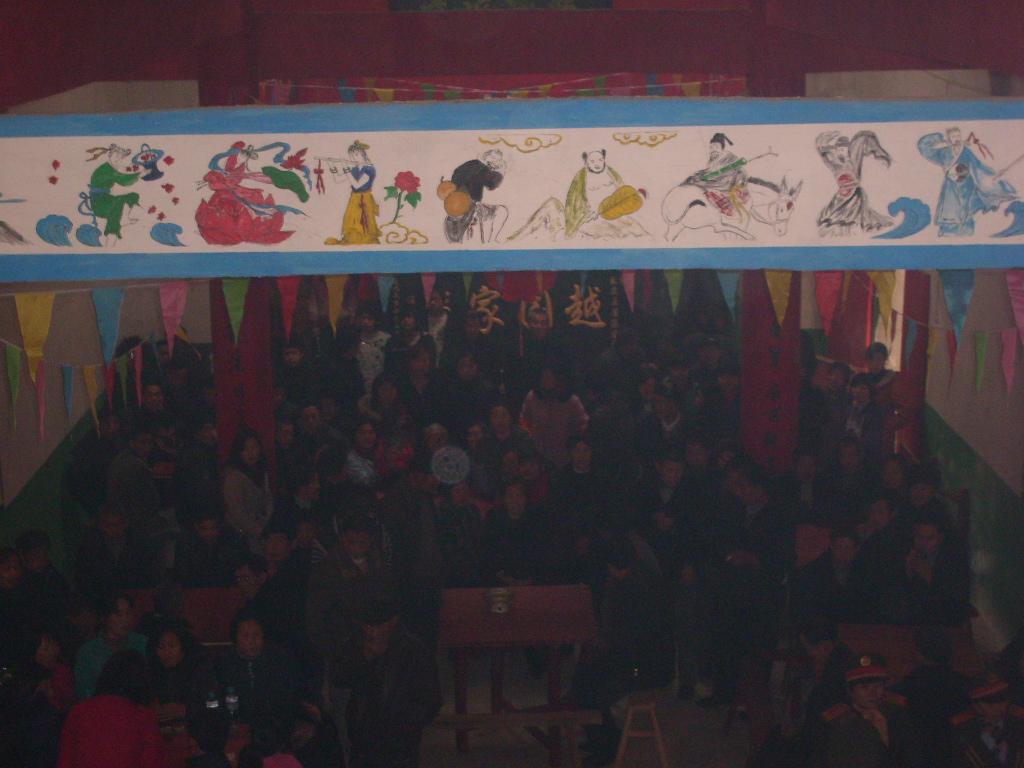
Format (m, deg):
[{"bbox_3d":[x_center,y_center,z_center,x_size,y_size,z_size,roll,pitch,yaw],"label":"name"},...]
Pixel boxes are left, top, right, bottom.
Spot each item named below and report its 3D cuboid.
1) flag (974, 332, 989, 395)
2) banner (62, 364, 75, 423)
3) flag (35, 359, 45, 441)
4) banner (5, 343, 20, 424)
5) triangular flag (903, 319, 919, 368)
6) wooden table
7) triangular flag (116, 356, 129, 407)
[{"bbox_3d":[2.204,-0.096,8.610,0.020,0.300,0.215,-1,14,0],"label":"flag"},{"bbox_3d":[-1.741,0.073,7.200,0.020,0.300,0.215,-2,14,-3],"label":"banner"},{"bbox_3d":[-1.732,0.061,6.750,0.020,0.300,0.215,-2,14,-3],"label":"flag"},{"bbox_3d":[-1.711,0.012,6.300,0.020,0.300,0.215,-2,14,-3],"label":"banner"},{"bbox_3d":[2.171,-0.210,9.990,0.020,0.300,0.215,-1,14,0],"label":"triangular flag"},{"bbox_3d":[0.041,1.796,11.406,0.950,0.790,0.940,-1,14,-1],"label":"wooden table"},{"bbox_3d":[-1.813,0.002,8.550,0.020,0.300,0.215,-2,14,-3],"label":"triangular flag"}]

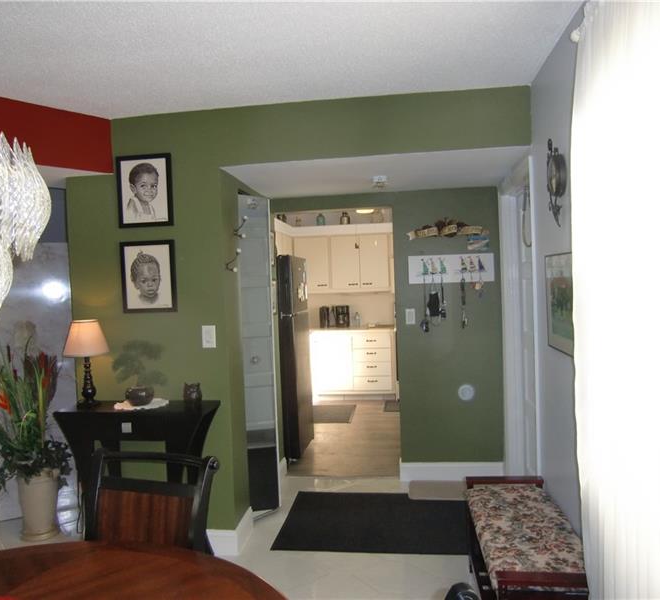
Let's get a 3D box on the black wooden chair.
[{"bbox_3d":[-0.648,0.991,1.648,0.480,0.930,0.560,-2,1,20],"label":"black wooden chair"}]

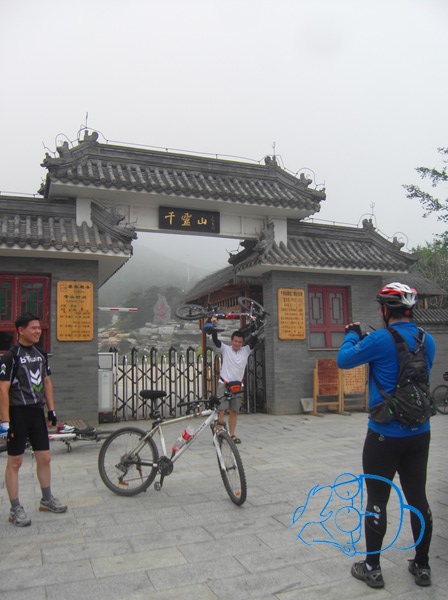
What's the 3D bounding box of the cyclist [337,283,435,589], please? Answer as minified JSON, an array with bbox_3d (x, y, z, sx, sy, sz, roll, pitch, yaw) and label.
[{"bbox_3d":[0.993,0.797,3.082,0.560,1.790,0.560,0,-6,-13],"label":"cyclist"}]

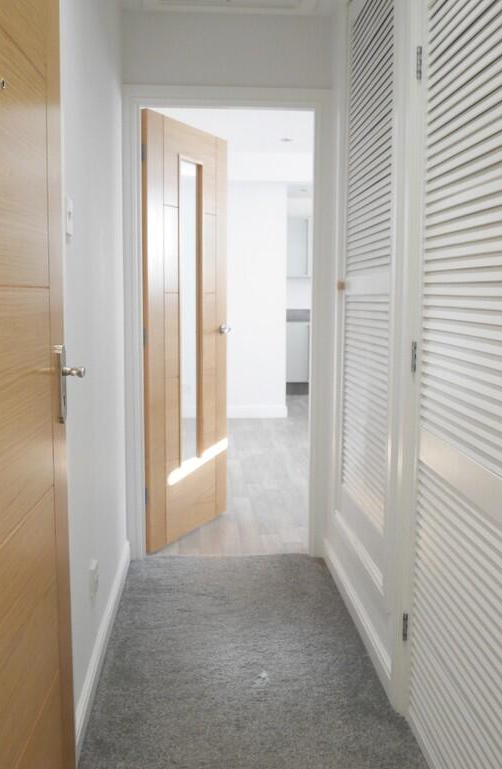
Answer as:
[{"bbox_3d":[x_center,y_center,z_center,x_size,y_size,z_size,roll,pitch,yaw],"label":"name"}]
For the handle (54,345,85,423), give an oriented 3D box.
[{"bbox_3d":[-0.357,0.002,1.411,0.058,0.157,0.112,0,6,-2],"label":"handle"}]

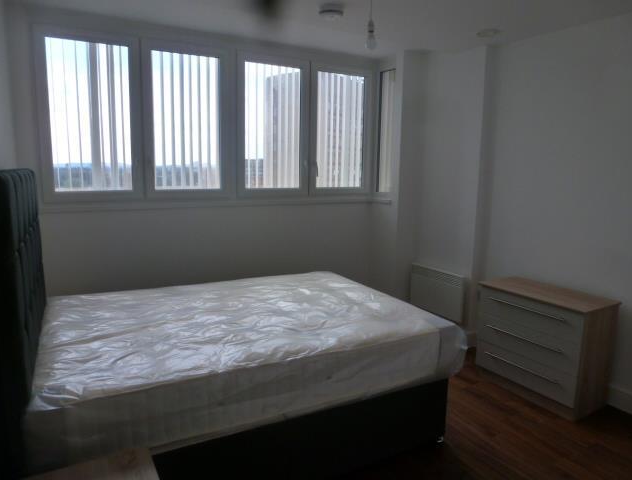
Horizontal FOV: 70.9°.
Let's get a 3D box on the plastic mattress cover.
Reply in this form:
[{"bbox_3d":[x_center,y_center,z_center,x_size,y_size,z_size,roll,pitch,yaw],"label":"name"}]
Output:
[{"bbox_3d":[-0.425,0.549,2.531,1.960,0.290,1.400,-4,10,-27],"label":"plastic mattress cover"}]

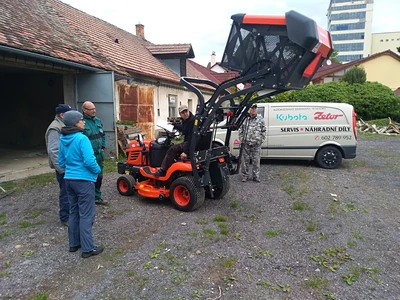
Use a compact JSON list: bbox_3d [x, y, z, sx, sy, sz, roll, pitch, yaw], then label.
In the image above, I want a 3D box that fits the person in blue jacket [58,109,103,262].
[{"bbox_3d":[-1.354,0.376,3.394,0.360,1.640,0.500,-8,10,-42],"label":"person in blue jacket"}]

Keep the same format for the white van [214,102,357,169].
[{"bbox_3d":[1.989,-0.546,9.201,4.780,1.870,1.920,0,7,5],"label":"white van"}]

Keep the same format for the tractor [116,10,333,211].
[{"bbox_3d":[0.140,-0.451,5.003,3.700,2.820,1.250,4,9,36],"label":"tractor"}]

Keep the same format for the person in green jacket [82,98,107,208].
[{"bbox_3d":[-1.859,0.065,5.299,0.340,1.780,0.500,5,9,38],"label":"person in green jacket"}]

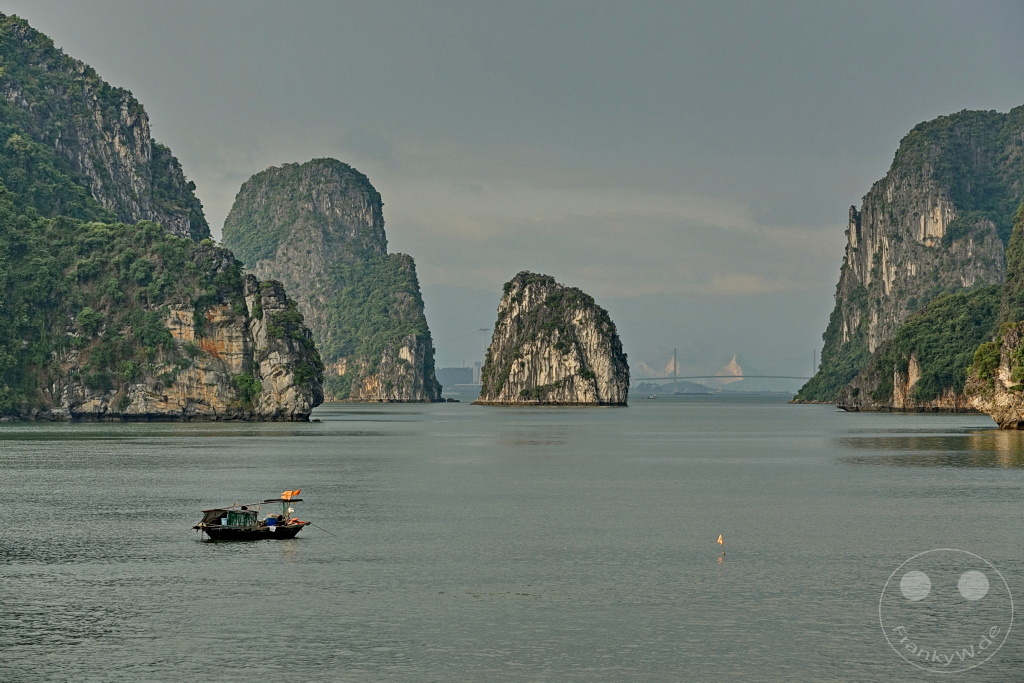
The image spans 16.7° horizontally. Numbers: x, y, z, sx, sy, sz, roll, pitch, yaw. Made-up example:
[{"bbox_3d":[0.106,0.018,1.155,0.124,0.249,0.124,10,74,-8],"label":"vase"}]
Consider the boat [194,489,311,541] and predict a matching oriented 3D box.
[{"bbox_3d":[-14.982,9.988,202.000,6.600,2.950,2.000,0,-1,-12],"label":"boat"}]

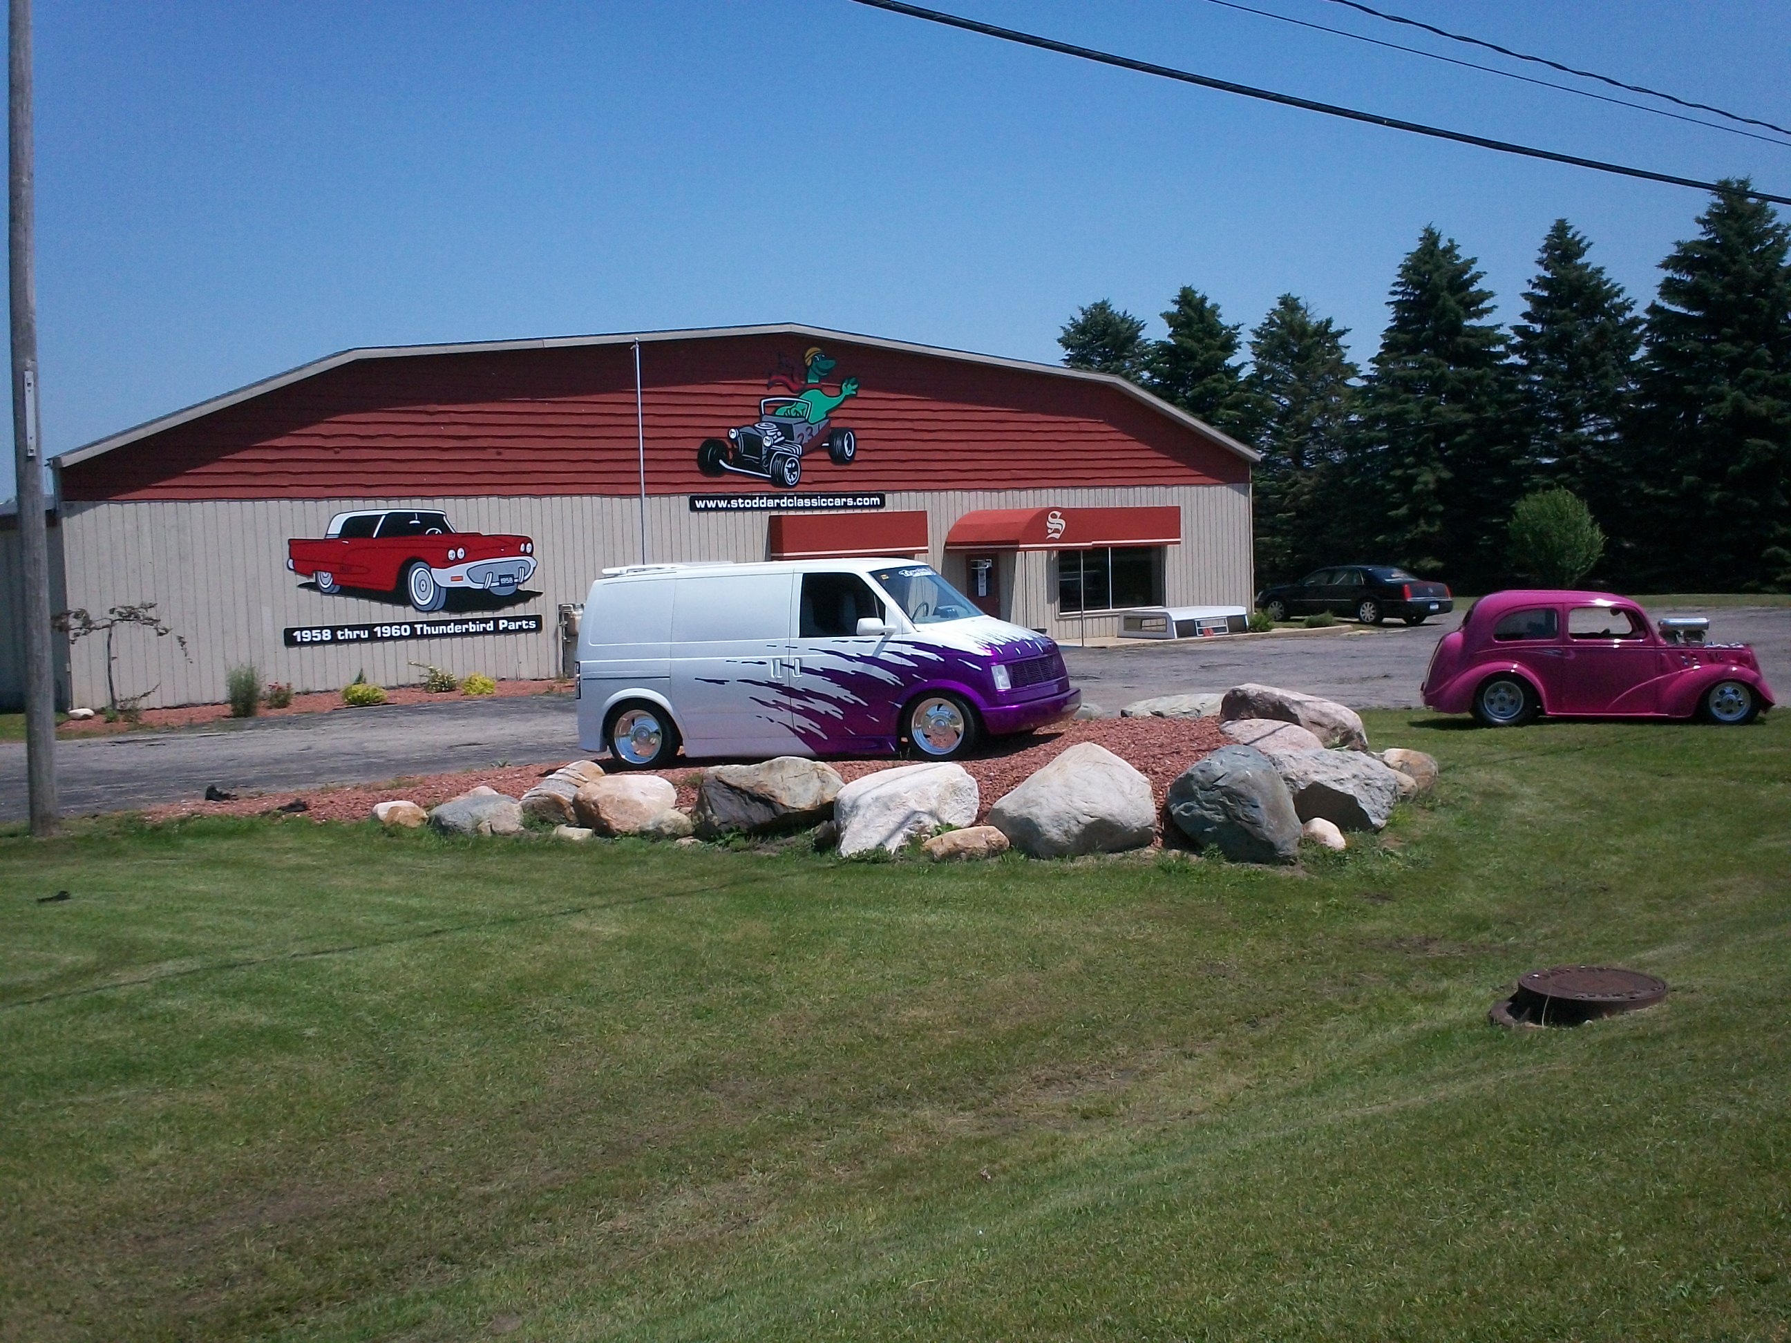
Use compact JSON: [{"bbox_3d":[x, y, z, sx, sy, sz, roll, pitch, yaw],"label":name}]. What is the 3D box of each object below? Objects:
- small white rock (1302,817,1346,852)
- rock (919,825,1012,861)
[{"bbox_3d":[2.896,1.098,13.300,0.330,0.240,0.280,-1,4,12],"label":"small white rock"},{"bbox_3d":[0.494,1.196,13.976,0.600,0.250,0.380,-1,4,2],"label":"rock"}]

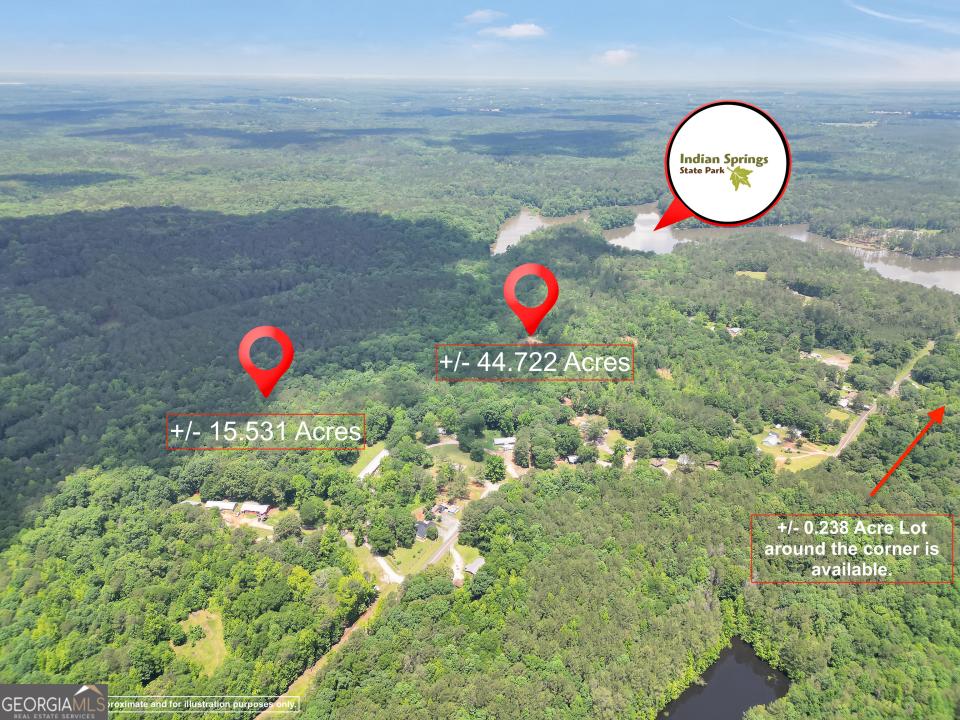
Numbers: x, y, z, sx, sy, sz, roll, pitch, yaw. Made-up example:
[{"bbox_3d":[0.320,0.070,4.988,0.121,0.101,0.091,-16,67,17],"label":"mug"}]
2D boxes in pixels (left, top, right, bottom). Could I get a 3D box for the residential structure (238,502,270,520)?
[{"bbox_3d":[-157.432,105.165,466.340,18.800,4.300,10.200,2,24,5],"label":"residential structure"}]

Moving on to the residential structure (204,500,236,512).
[{"bbox_3d":[-182.762,103.699,469.858,21.500,3.900,7.800,2,23,4],"label":"residential structure"}]

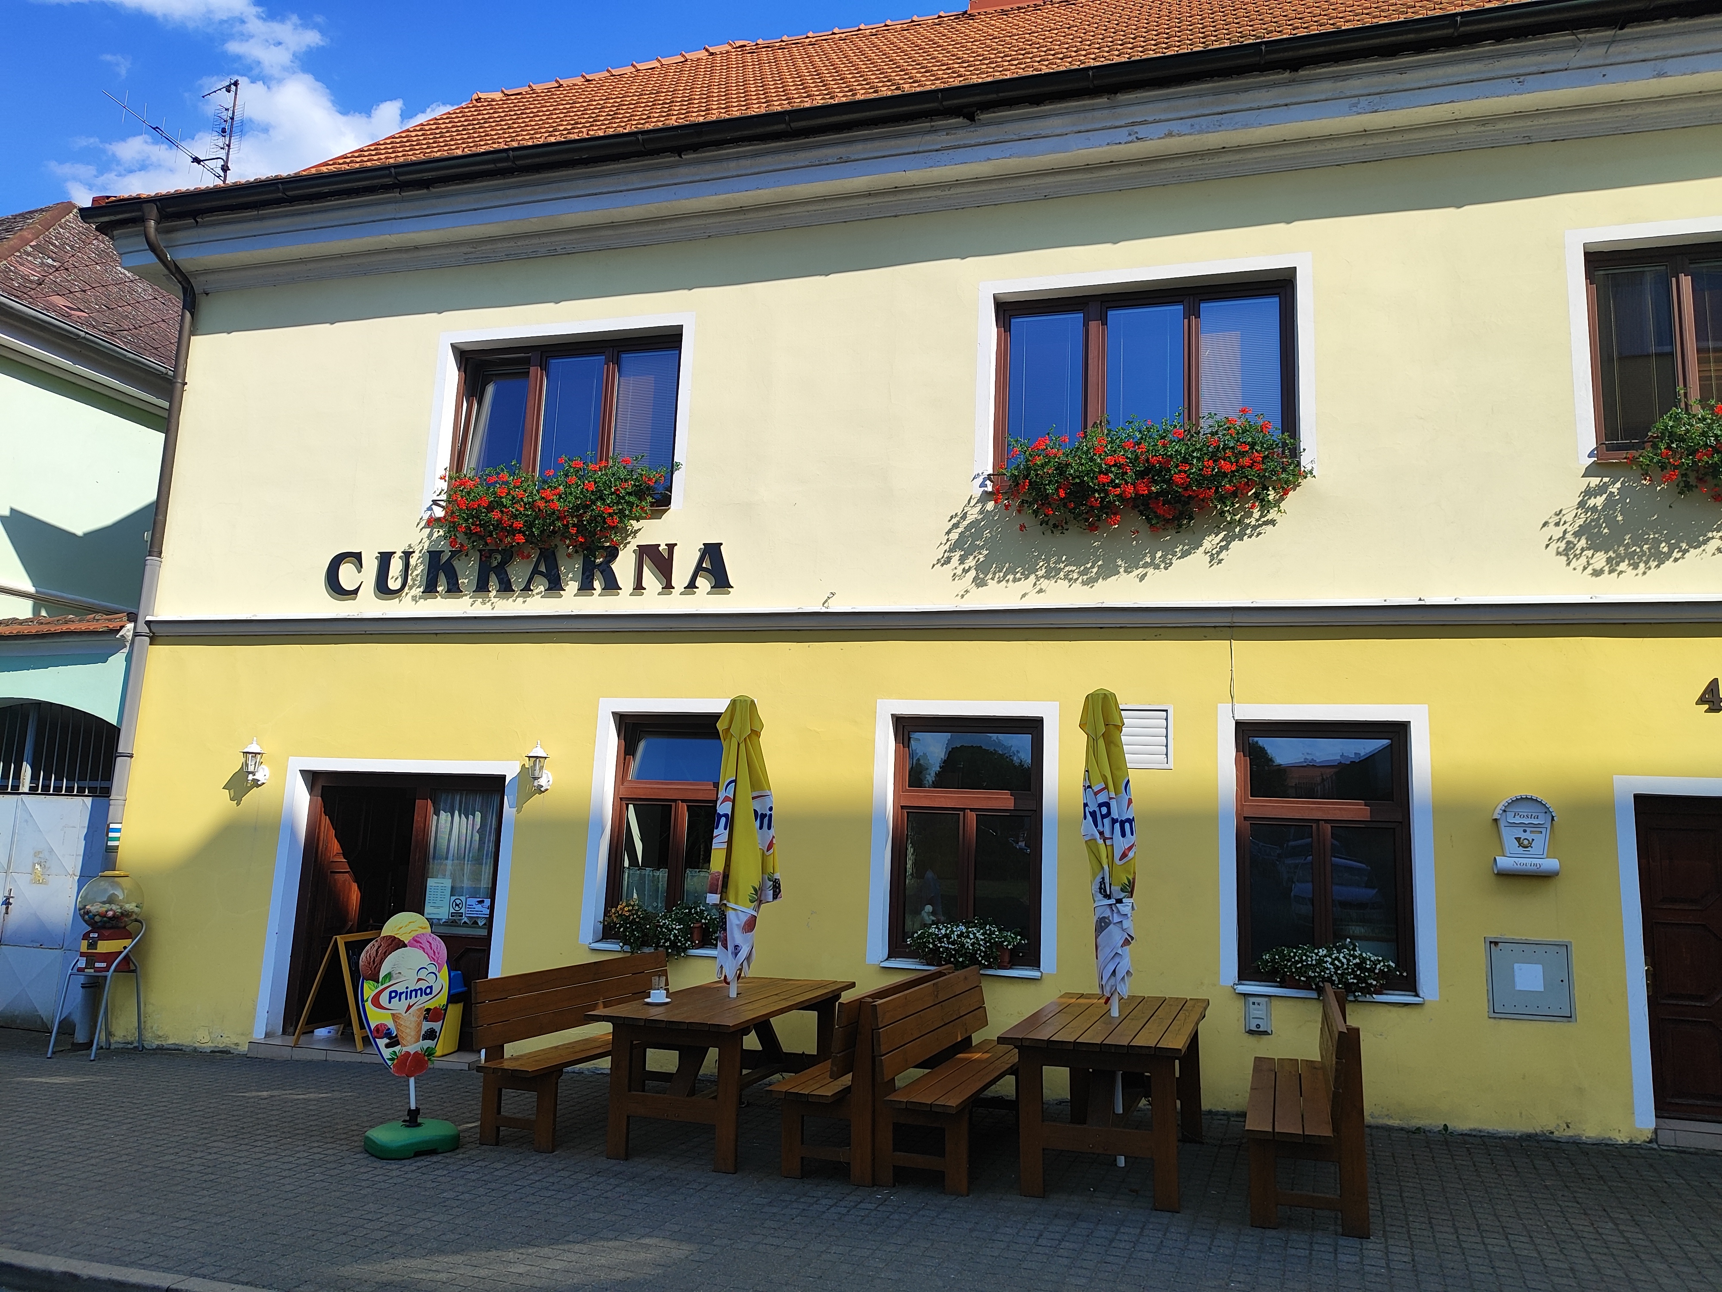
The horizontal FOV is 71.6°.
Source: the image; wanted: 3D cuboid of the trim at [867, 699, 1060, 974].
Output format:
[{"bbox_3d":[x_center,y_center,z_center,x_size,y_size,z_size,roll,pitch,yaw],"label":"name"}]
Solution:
[{"bbox_3d":[0.720,1.297,8.268,1.292,1.820,0.140,0,-10,15],"label":"trim"}]

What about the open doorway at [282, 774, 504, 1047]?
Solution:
[{"bbox_3d":[-3.672,2.080,9.407,1.908,2.097,0.248,0,-10,15],"label":"open doorway"}]

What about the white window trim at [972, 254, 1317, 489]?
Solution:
[{"bbox_3d":[1.991,-1.918,8.515,2.329,1.607,0.140,0,-10,15],"label":"white window trim"}]

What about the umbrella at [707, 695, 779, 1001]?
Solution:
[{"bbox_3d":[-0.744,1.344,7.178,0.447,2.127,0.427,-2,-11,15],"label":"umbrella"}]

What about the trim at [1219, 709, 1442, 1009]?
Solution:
[{"bbox_3d":[2.954,1.278,7.625,1.277,1.808,0.109,0,-10,15],"label":"trim"}]

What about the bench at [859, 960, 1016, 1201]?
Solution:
[{"bbox_3d":[0.550,2.307,6.512,0.489,0.891,1.861,-3,-10,21],"label":"bench"}]

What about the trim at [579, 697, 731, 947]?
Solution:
[{"bbox_3d":[-1.372,1.277,8.637,1.254,1.790,0.150,0,-10,15],"label":"trim"}]

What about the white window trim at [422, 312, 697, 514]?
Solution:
[{"bbox_3d":[-2.448,-1.853,9.737,2.329,1.599,0.140,0,-10,15],"label":"white window trim"}]

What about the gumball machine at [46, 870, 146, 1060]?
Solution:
[{"bbox_3d":[-5.882,2.463,9.337,0.484,1.407,0.494,0,-10,15],"label":"gumball machine"}]

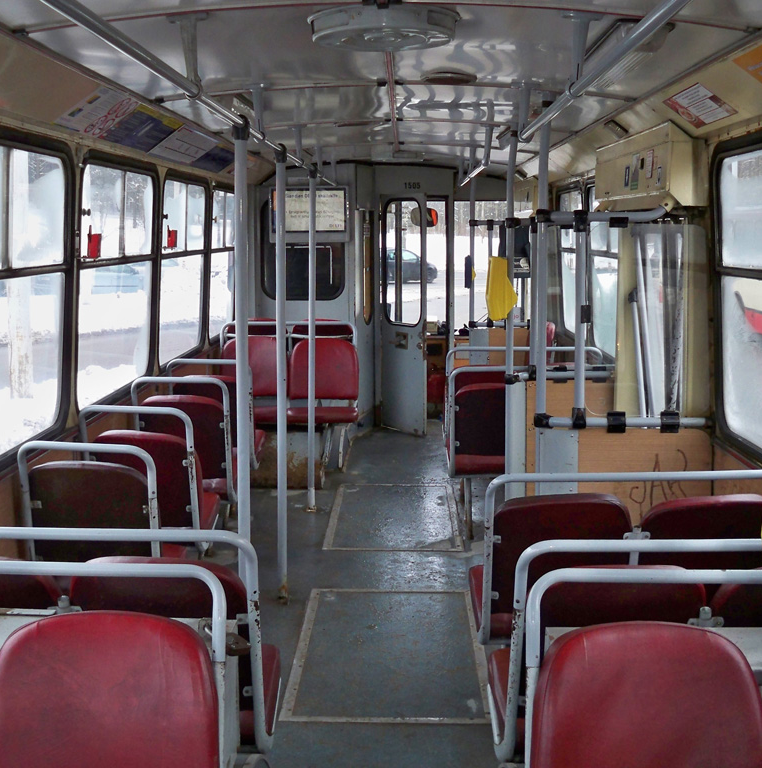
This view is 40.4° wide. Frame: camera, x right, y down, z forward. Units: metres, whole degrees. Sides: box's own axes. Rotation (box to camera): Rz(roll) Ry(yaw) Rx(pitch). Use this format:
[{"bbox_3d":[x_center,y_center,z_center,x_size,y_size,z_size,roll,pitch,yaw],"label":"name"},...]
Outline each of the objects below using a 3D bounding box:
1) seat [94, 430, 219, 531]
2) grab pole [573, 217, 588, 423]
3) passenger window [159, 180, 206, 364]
[{"bbox_3d":[-0.885,0.359,4.149,0.420,0.475,0.470,0,9,1],"label":"seat"},{"bbox_3d":[0.758,-0.245,3.940,0.040,0.790,0.040,0,8,1],"label":"grab pole"},{"bbox_3d":[-1.083,-0.625,5.735,0.050,0.940,1.110,4,9,1],"label":"passenger window"}]

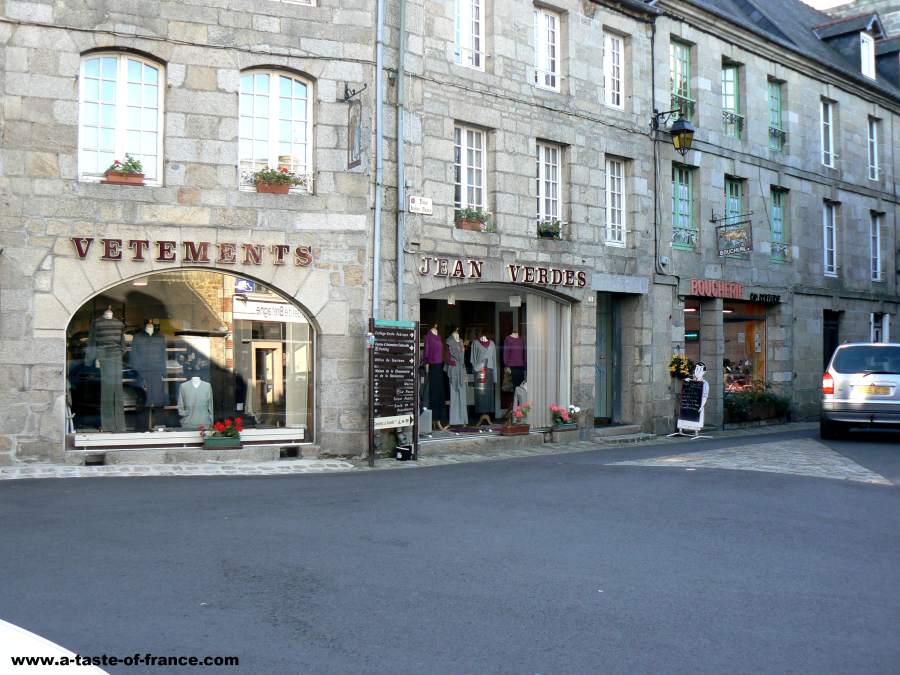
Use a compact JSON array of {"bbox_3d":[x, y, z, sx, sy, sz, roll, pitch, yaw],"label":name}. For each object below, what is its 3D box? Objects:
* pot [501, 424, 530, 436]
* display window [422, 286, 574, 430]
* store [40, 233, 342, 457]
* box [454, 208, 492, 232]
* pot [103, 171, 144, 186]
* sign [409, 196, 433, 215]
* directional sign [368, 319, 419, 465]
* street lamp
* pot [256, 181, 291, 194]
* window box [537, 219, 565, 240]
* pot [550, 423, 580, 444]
[{"bbox_3d":[1.027,1.466,15.893,0.500,0.165,0.180,1,-1,-43],"label":"pot"},{"bbox_3d":[0.717,0.349,16.015,3.450,2.410,0.300,1,-1,-43],"label":"display window"},{"bbox_3d":[-3.551,0.126,14.290,4.050,3.080,0.600,0,-1,-20],"label":"store"},{"bbox_3d":[0.351,-1.784,15.463,0.560,0.340,0.250,1,-1,-43],"label":"box"},{"bbox_3d":[-4.421,-2.149,13.751,0.520,0.170,0.200,0,-1,-20],"label":"pot"},{"bbox_3d":[-0.416,-1.926,14.792,0.450,0.250,0.030,1,-1,-43],"label":"sign"},{"bbox_3d":[-0.784,0.760,14.297,0.090,1.990,0.970,-1,-1,40],"label":"directional sign"},{"bbox_3d":[4.066,-3.792,18.548,0.410,0.820,0.760,1,-1,-43],"label":"street lamp"},{"bbox_3d":[-2.517,-2.132,14.462,0.460,0.170,0.200,0,-1,-20],"label":"pot"},{"bbox_3d":[1.664,-1.788,16.710,0.450,0.310,0.230,1,-1,-43],"label":"window box"},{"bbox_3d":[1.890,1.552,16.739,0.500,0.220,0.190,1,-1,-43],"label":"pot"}]

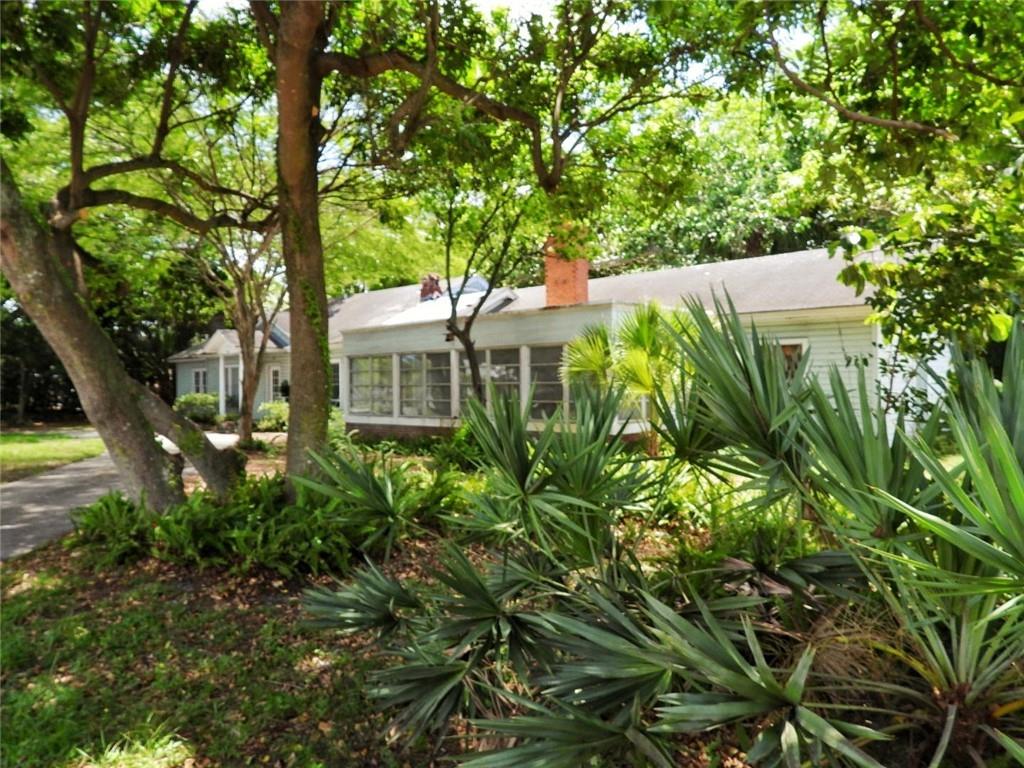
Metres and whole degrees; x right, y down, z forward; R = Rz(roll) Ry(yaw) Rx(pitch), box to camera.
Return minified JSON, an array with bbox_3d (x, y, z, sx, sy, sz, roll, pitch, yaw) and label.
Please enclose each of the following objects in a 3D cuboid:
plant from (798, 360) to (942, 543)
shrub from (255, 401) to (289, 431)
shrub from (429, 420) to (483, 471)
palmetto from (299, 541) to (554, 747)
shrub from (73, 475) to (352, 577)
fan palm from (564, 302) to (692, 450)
[{"bbox_3d":[1.316,0.262,2.600,0.520,0.660,0.480,0,0,0],"label":"plant"},{"bbox_3d":[-7.793,1.046,23.200,1.250,1.000,1.200,0,0,0],"label":"shrub"},{"bbox_3d":[-1.058,1.133,13.300,1.050,0.950,1.000,0,0,0],"label":"shrub"},{"bbox_3d":[-0.378,1.130,3.250,1.120,0.650,0.950,0,0,0],"label":"palmetto"},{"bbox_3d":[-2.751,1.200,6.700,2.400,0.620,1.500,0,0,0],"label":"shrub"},{"bbox_3d":[2.232,-0.067,13.600,2.400,3.000,2.200,0,0,0],"label":"fan palm"}]

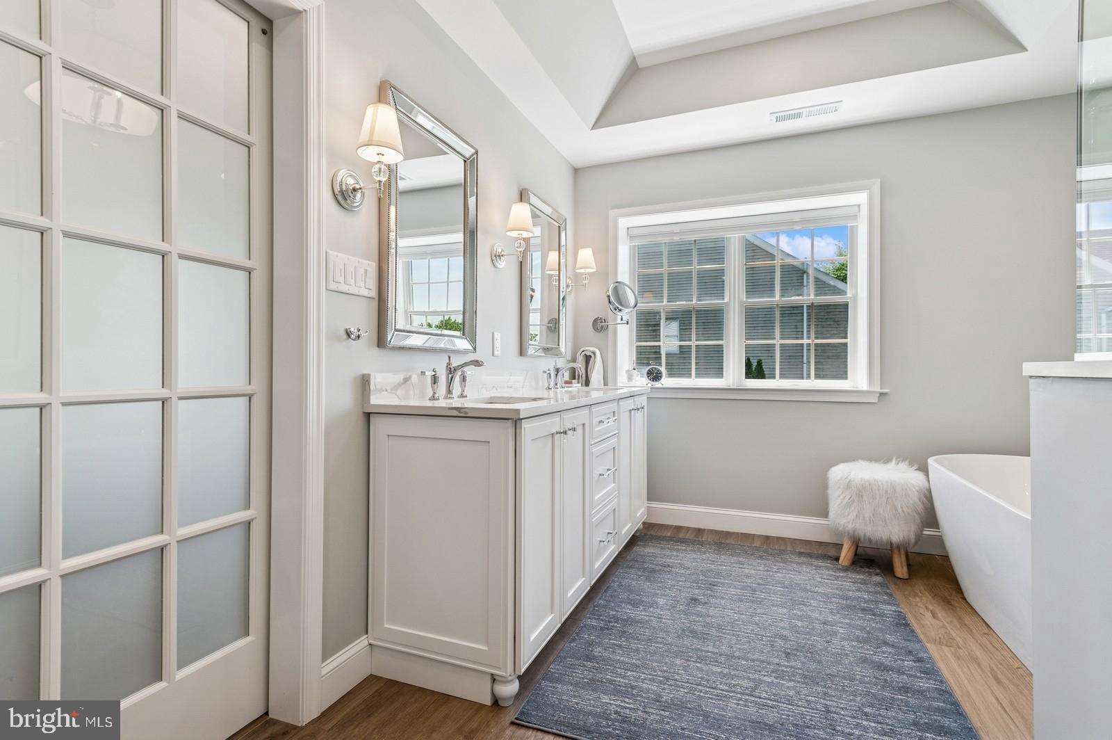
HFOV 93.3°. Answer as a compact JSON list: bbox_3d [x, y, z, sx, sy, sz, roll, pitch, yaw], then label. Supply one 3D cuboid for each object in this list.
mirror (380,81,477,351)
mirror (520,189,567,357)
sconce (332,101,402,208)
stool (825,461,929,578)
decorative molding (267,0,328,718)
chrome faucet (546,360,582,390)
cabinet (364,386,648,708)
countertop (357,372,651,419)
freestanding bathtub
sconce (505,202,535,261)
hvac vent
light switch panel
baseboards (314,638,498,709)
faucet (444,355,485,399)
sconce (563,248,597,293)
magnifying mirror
[{"bbox_3d":[-0.474,-0.530,2.060,0.042,0.909,0.590,0,0,22],"label":"mirror"},{"bbox_3d":[-0.059,-0.525,3.094,0.048,0.903,0.582,0,0,22],"label":"mirror"},{"bbox_3d":[-0.565,-0.654,1.612,0.204,0.310,0.139,0,0,22],"label":"sconce"},{"bbox_3d":[1.674,0.762,2.751,0.444,0.505,0.444,0,0,22],"label":"stool"},{"bbox_3d":[-0.762,-0.043,1.546,0.155,2.094,0.075,0,0,22],"label":"decorative molding"},{"bbox_3d":[0.062,0.027,3.067,0.187,0.169,0.260,0,0,22],"label":"chrome faucet"},{"bbox_3d":[-0.017,0.562,2.488,0.576,0.894,1.881,0,0,22],"label":"cabinet"},{"bbox_3d":[-0.022,0.079,2.488,0.568,0.124,1.875,0,0,22],"label":"countertop"},{"bbox_3d":[1.920,0.723,1.857,0.778,0.586,1.719,0,0,22],"label":"freestanding bathtub"},{"bbox_3d":[-0.195,-0.665,2.562,0.187,0.308,0.135,0,0,22],"label":"sconce"},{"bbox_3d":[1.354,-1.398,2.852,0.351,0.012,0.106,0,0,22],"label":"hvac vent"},{"bbox_3d":[-0.649,-0.296,1.666,0.010,0.119,0.214,0,0,22],"label":"light switch panel"},{"bbox_3d":[-0.441,0.941,1.560,0.472,0.127,0.227,0,0,22],"label":"baseboards"},{"bbox_3d":[-0.357,0.026,2.037,0.188,0.168,0.052,0,0,22],"label":"faucet"},{"bbox_3d":[0.179,-0.659,3.505,0.187,0.308,0.141,0,0,22],"label":"sconce"},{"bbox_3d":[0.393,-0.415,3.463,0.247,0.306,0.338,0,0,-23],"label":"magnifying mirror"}]

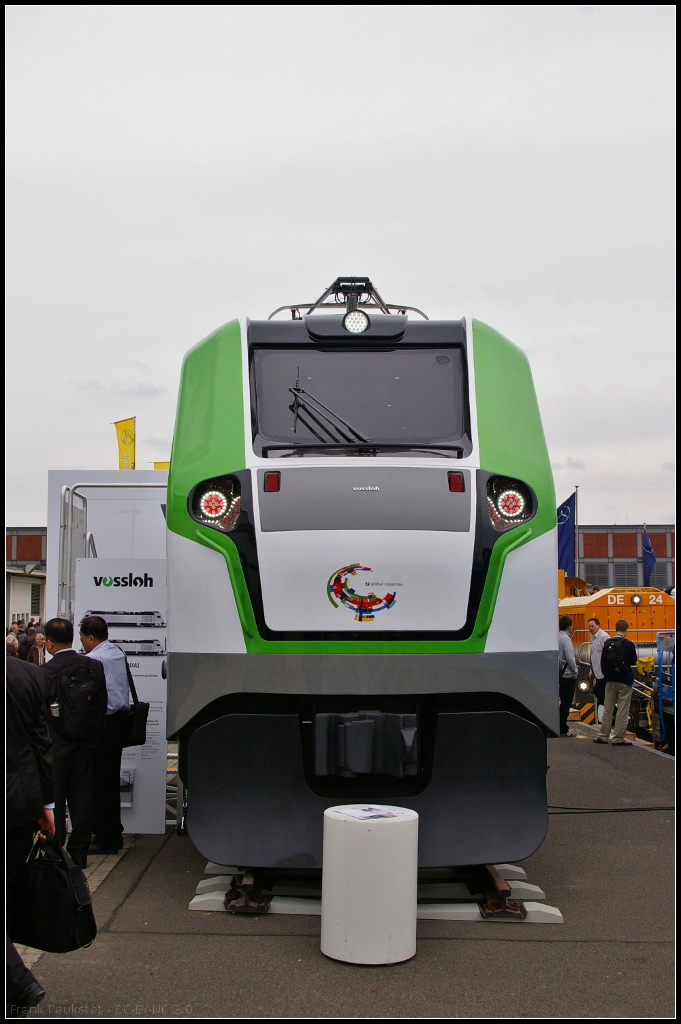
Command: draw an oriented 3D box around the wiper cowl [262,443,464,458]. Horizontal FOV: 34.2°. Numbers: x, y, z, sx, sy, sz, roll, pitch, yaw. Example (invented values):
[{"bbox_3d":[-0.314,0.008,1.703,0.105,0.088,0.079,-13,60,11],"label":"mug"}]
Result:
[{"bbox_3d":[0.158,-0.422,7.600,1.390,0.120,0.200,0,-5,-2],"label":"wiper cowl"}]

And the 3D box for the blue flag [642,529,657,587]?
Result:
[{"bbox_3d":[16.169,2.381,58.000,0.800,3.100,0.350,-1,-6,11],"label":"blue flag"}]

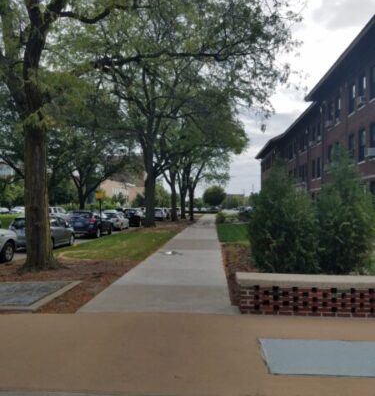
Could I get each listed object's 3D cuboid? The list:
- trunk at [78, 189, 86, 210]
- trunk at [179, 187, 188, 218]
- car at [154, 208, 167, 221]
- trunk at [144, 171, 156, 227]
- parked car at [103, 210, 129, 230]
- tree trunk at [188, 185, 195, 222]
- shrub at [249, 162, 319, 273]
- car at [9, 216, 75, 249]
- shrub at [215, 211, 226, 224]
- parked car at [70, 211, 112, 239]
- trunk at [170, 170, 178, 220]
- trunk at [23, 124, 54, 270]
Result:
[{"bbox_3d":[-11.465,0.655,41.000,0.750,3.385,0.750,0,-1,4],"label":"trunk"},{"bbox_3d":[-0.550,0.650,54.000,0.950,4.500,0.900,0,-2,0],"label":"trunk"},{"bbox_3d":[-4.090,2.410,55.400,1.870,1.720,4.700,0,-2,4],"label":"car"},{"bbox_3d":[-2.858,0.050,29.000,0.860,4.348,0.860,0,-1,4],"label":"trunk"},{"bbox_3d":[-5.971,1.837,30.572,1.840,1.500,4.600,0,-1,4],"label":"parked car"},{"bbox_3d":[0.481,0.531,42.000,0.620,4.083,0.620,0,-1,4],"label":"tree trunk"},{"bbox_3d":[2.180,0.430,8.450,1.550,2.550,1.500,0,-2,0],"label":"shrub"},{"bbox_3d":[-6.824,1.562,18.004,1.760,1.460,4.350,0,-1,4],"label":"car"},{"bbox_3d":[3.330,1.970,37.300,1.000,1.200,1.000,0,-2,0],"label":"shrub"},{"bbox_3d":[-6.050,1.680,24.500,1.800,1.620,4.450,0,-2,4],"label":"parked car"},{"bbox_3d":[-1.489,-0.286,43.000,0.800,5.726,0.800,0,-1,4],"label":"trunk"},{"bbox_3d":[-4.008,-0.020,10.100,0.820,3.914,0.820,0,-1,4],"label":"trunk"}]

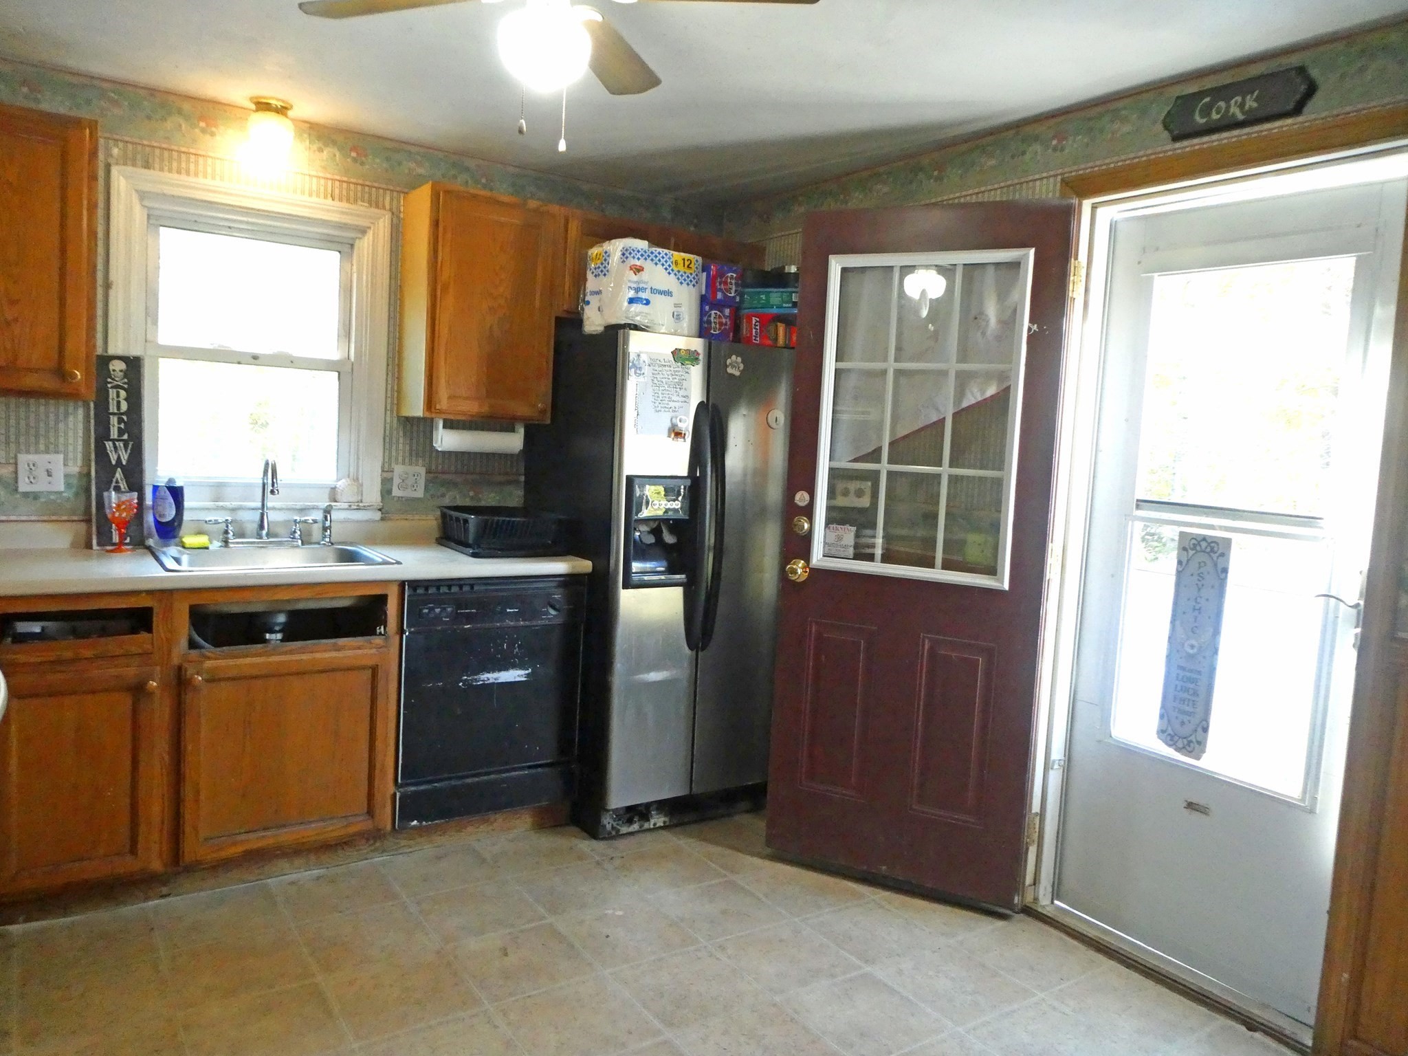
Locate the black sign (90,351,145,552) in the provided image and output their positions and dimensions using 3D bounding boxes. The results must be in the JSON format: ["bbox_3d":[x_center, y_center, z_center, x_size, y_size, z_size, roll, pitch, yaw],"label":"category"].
[{"bbox_3d":[-1.804,-0.229,3.006,0.134,0.600,0.018,-1,4,-33],"label":"black sign"}]

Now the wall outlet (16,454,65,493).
[{"bbox_3d":[-1.992,-0.163,2.935,0.115,0.112,0.012,-1,6,-33],"label":"wall outlet"}]

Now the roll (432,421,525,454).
[{"bbox_3d":[-0.802,-0.327,3.495,0.312,0.119,0.090,-1,6,-33],"label":"roll"}]

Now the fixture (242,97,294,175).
[{"bbox_3d":[-1.355,-1.221,3.050,0.133,0.196,0.133,-1,6,-34],"label":"fixture"}]

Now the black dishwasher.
[{"bbox_3d":[-0.822,0.523,3.385,0.599,0.780,0.600,-1,6,-33],"label":"black dishwasher"}]

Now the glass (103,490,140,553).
[{"bbox_3d":[-1.728,-0.020,2.894,0.088,0.183,0.088,-1,6,-34],"label":"glass"}]

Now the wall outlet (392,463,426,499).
[{"bbox_3d":[-1.058,-0.166,3.508,0.115,0.112,0.012,-1,6,-34],"label":"wall outlet"}]

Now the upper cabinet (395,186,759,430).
[{"bbox_3d":[-0.423,-0.766,3.688,1.343,0.760,0.340,-1,6,-33],"label":"upper cabinet"}]

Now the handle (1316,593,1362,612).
[{"bbox_3d":[1.478,0.174,2.275,0.050,0.034,0.098,-1,7,-36],"label":"handle"}]

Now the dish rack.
[{"bbox_3d":[-0.722,0.009,3.449,0.335,0.135,0.420,-1,6,-34],"label":"dish rack"}]

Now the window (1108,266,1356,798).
[{"bbox_3d":[1.328,-0.017,2.493,0.040,1.280,0.520,-1,6,-34],"label":"window"}]

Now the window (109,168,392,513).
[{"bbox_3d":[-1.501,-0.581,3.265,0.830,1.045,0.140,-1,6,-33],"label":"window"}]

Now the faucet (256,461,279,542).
[{"bbox_3d":[-1.378,-0.086,3.097,0.050,0.262,0.190,-1,6,-34],"label":"faucet"}]

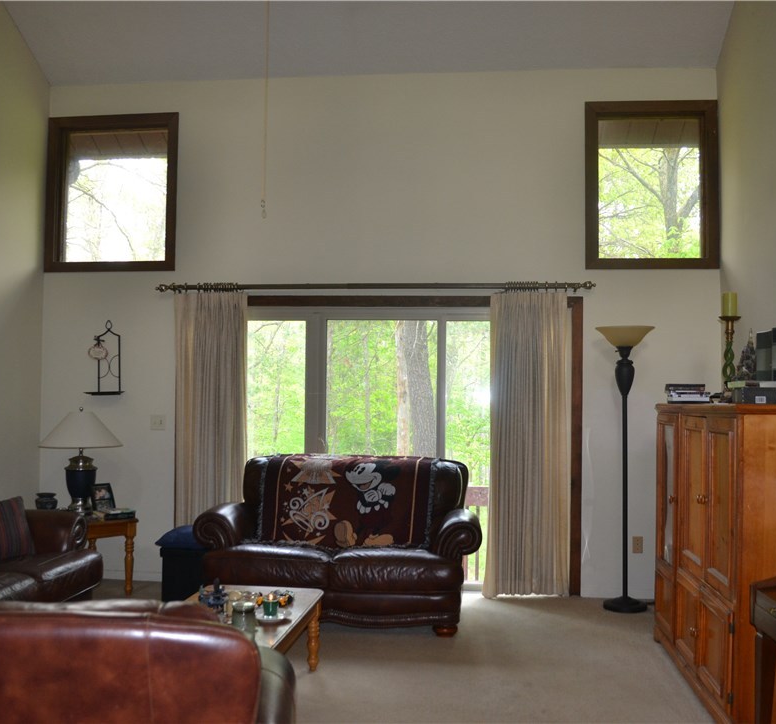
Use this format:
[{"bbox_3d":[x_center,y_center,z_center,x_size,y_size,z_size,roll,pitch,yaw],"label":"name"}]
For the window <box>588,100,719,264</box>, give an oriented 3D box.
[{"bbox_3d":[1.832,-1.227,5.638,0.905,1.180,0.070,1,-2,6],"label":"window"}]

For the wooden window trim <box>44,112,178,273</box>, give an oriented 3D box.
[{"bbox_3d":[-2.080,-1.270,6.129,1.035,1.188,0.100,0,-2,6],"label":"wooden window trim"}]

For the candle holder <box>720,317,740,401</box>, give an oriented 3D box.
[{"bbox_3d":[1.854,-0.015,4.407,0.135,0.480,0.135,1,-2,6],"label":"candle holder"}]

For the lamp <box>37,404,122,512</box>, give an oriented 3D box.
[{"bbox_3d":[-2.126,0.685,5.644,0.590,0.745,0.590,1,-2,6],"label":"lamp"}]

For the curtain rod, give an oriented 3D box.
[{"bbox_3d":[-0.127,-0.526,5.720,3.115,0.070,0.080,1,-2,6],"label":"curtain rod"}]

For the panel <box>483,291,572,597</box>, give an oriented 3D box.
[{"bbox_3d":[0.965,0.563,5.623,0.599,2.110,0.120,0,-2,6],"label":"panel"}]

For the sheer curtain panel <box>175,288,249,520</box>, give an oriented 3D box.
[{"bbox_3d":[-1.273,0.535,5.784,0.560,2.060,0.120,1,-2,6],"label":"sheer curtain panel"}]

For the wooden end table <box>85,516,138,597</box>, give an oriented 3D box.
[{"bbox_3d":[-1.990,1.319,5.644,0.520,0.500,0.520,2,-3,-21],"label":"wooden end table"}]

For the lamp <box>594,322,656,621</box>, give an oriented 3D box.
[{"bbox_3d":[1.579,0.689,5.400,0.387,1.875,0.387,0,-2,6],"label":"lamp"}]

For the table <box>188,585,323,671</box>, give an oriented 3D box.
[{"bbox_3d":[-0.706,1.331,3.591,0.640,0.400,1.180,0,-2,6],"label":"table"}]

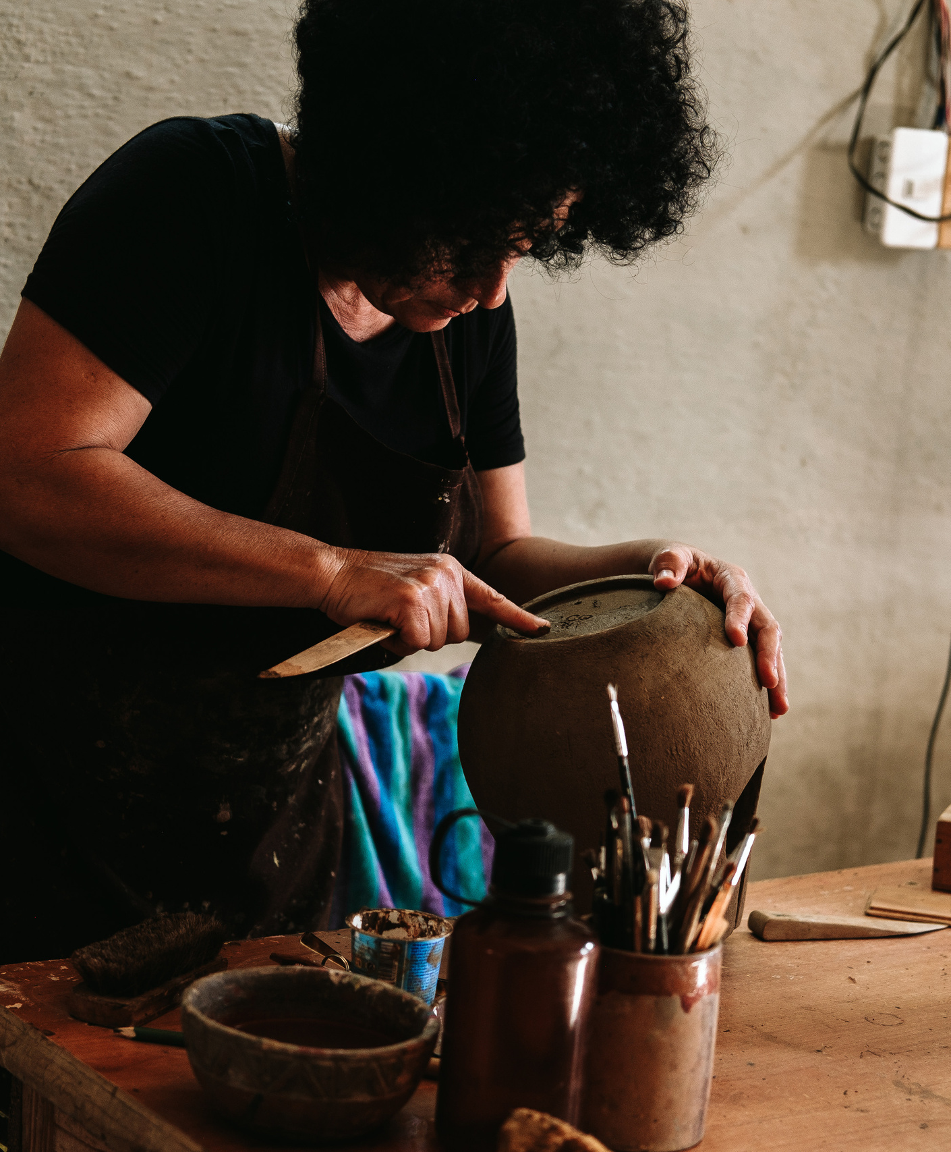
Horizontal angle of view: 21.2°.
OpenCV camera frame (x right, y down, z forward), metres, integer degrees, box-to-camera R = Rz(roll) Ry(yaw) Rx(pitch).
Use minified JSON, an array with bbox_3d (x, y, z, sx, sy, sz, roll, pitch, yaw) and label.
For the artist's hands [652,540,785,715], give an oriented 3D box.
[{"bbox_3d":[0.163,0.036,1.700,0.095,0.115,0.110,-2,11,-37],"label":"artist's hands"}]

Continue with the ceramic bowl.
[{"bbox_3d":[-0.088,0.252,1.315,0.132,0.059,0.132,4,9,-1],"label":"ceramic bowl"}]

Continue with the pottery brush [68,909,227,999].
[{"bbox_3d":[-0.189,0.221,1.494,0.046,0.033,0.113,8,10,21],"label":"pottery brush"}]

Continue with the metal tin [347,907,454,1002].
[{"bbox_3d":[-0.047,0.229,1.490,0.064,0.056,0.064,5,9,0],"label":"metal tin"}]

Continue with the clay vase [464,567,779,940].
[{"bbox_3d":[0.095,0.128,1.685,0.210,0.224,0.210,-11,13,3],"label":"clay vase"}]

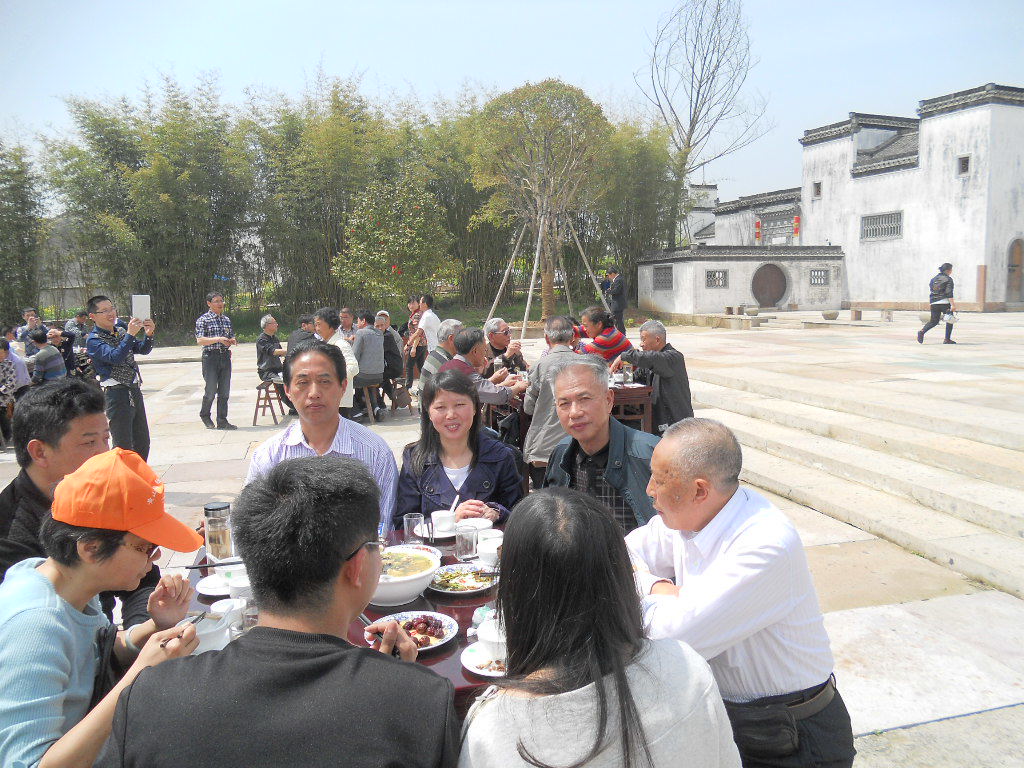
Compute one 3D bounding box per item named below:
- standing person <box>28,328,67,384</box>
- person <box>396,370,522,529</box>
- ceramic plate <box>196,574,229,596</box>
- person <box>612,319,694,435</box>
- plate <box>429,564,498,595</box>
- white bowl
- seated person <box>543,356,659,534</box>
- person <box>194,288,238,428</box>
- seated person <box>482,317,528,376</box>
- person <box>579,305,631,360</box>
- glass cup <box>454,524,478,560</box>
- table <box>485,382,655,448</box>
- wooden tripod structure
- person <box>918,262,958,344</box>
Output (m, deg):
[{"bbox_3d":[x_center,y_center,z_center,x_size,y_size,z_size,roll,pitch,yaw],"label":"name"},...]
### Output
[{"bbox_3d":[-5.093,0.049,8.721,0.650,1.290,0.500,4,8,38],"label":"standing person"},{"bbox_3d":[-0.175,0.626,2.718,0.480,1.320,0.660,0,7,2],"label":"person"},{"bbox_3d":[-0.808,0.570,2.230,0.155,0.022,0.155,-1,7,0],"label":"ceramic plate"},{"bbox_3d":[1.213,0.113,6.943,0.720,1.330,0.500,-3,7,-13],"label":"person"},{"bbox_3d":[-0.127,0.534,2.139,0.215,0.035,0.215,0,6,0],"label":"plate"},{"bbox_3d":[-0.319,0.510,2.078,0.265,0.095,0.265,0,6,0],"label":"white bowl"},{"bbox_3d":[0.225,0.625,2.376,0.520,1.400,0.660,3,7,25],"label":"seated person"},{"bbox_3d":[-3.631,-0.314,9.948,0.380,1.640,0.480,4,9,41],"label":"person"},{"bbox_3d":[-0.025,0.122,6.592,0.680,1.340,0.500,4,9,41],"label":"seated person"},{"bbox_3d":[0.709,0.083,6.450,0.700,1.410,0.500,-2,7,-6],"label":"person"},{"bbox_3d":[-0.137,0.478,2.399,0.066,0.086,0.066,0,6,0],"label":"glass cup"},{"bbox_3d":[0.497,0.379,7.125,1.150,0.790,1.150,-3,7,-12],"label":"table"},{"bbox_3d":[0.964,-2.777,20.319,2.600,3.020,2.600,-4,7,-22],"label":"wooden tripod structure"},{"bbox_3d":[8.617,-1.634,16.191,0.720,1.600,0.500,0,7,-2],"label":"person"}]

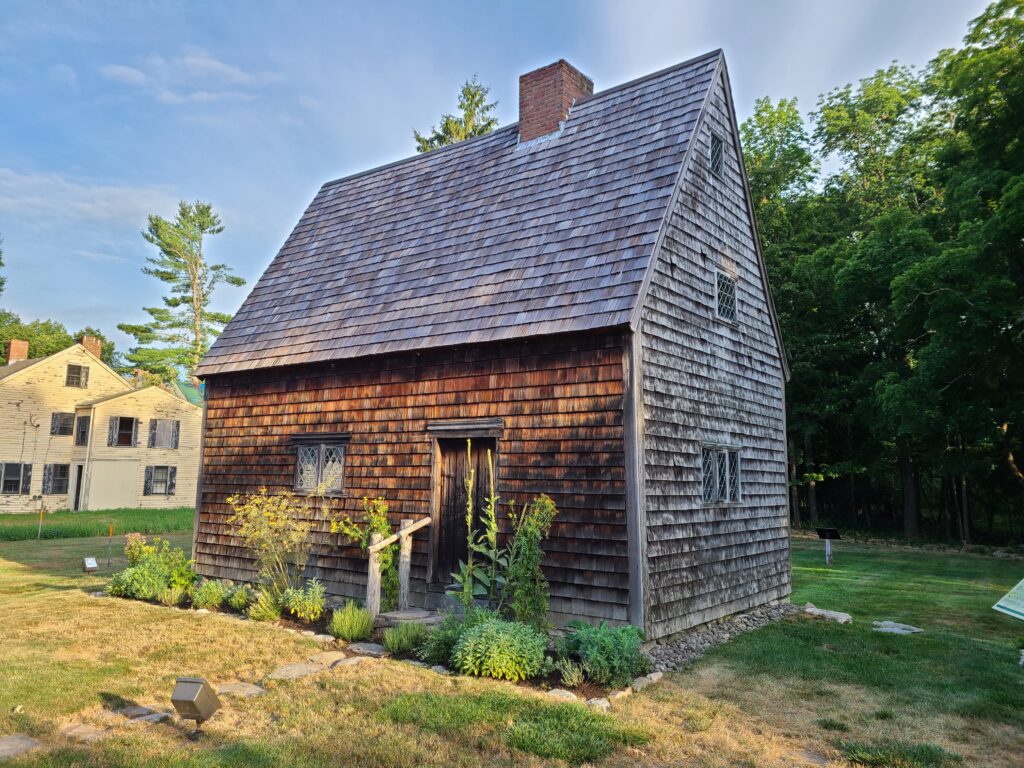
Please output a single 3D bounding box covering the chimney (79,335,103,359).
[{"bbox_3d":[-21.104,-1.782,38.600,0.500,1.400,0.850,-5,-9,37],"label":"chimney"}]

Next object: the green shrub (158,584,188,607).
[{"bbox_3d":[-4.574,2.848,10.411,0.410,0.320,0.380,-5,-9,37],"label":"green shrub"}]

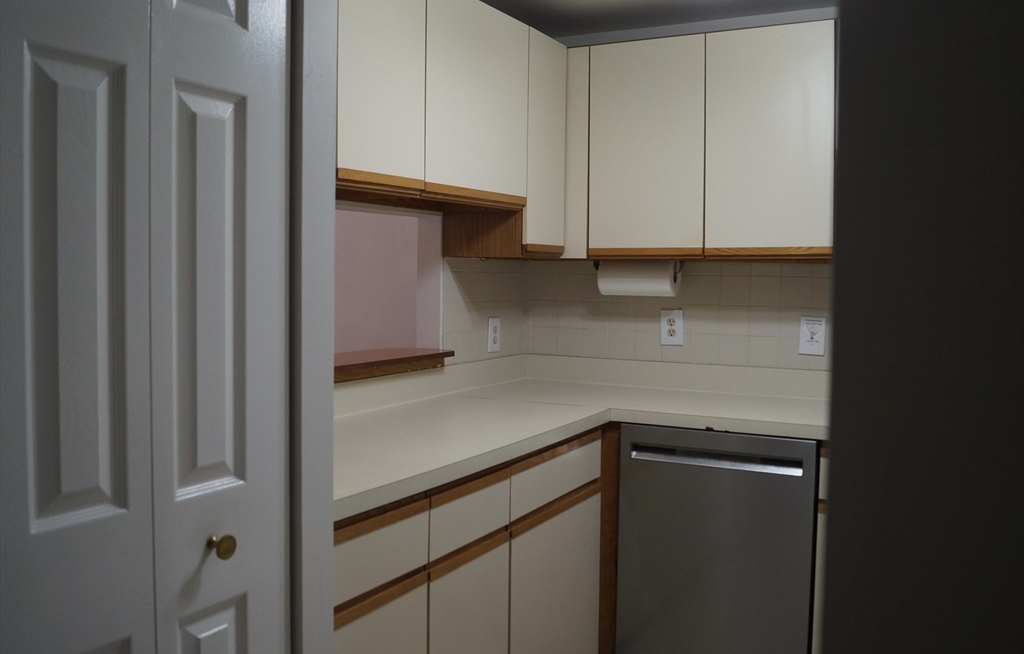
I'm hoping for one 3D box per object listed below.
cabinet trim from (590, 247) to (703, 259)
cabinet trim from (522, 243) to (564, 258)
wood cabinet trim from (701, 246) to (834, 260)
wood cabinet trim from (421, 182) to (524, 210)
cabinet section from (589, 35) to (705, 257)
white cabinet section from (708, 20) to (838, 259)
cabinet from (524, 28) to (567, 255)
[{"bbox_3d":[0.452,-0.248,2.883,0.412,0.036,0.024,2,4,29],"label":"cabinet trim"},{"bbox_3d":[0.105,-0.255,2.877,0.024,0.036,0.276,2,4,29],"label":"cabinet trim"},{"bbox_3d":[0.801,-0.233,2.683,0.407,0.036,0.024,2,4,29],"label":"wood cabinet trim"},{"bbox_3d":[-0.099,-0.378,2.502,0.024,0.036,0.567,2,4,29],"label":"wood cabinet trim"},{"bbox_3d":[0.532,-0.612,3.049,0.418,0.741,0.322,2,4,29],"label":"cabinet section"},{"bbox_3d":[0.891,-0.591,2.853,0.415,0.734,0.322,2,4,29],"label":"white cabinet section"},{"bbox_3d":[-0.013,-0.607,2.927,0.304,0.733,0.281,2,4,29],"label":"cabinet"}]

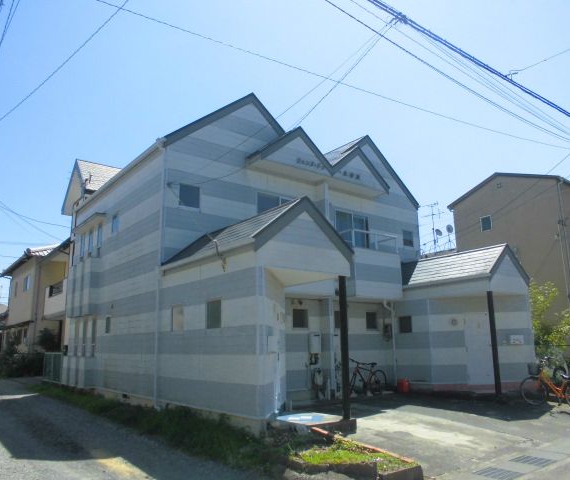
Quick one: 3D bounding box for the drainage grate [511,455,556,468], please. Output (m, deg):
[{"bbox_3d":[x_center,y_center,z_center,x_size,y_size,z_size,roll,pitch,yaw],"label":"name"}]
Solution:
[{"bbox_3d":[3.290,2.930,6.370,0.470,0.040,0.440,9,-16,-38],"label":"drainage grate"}]

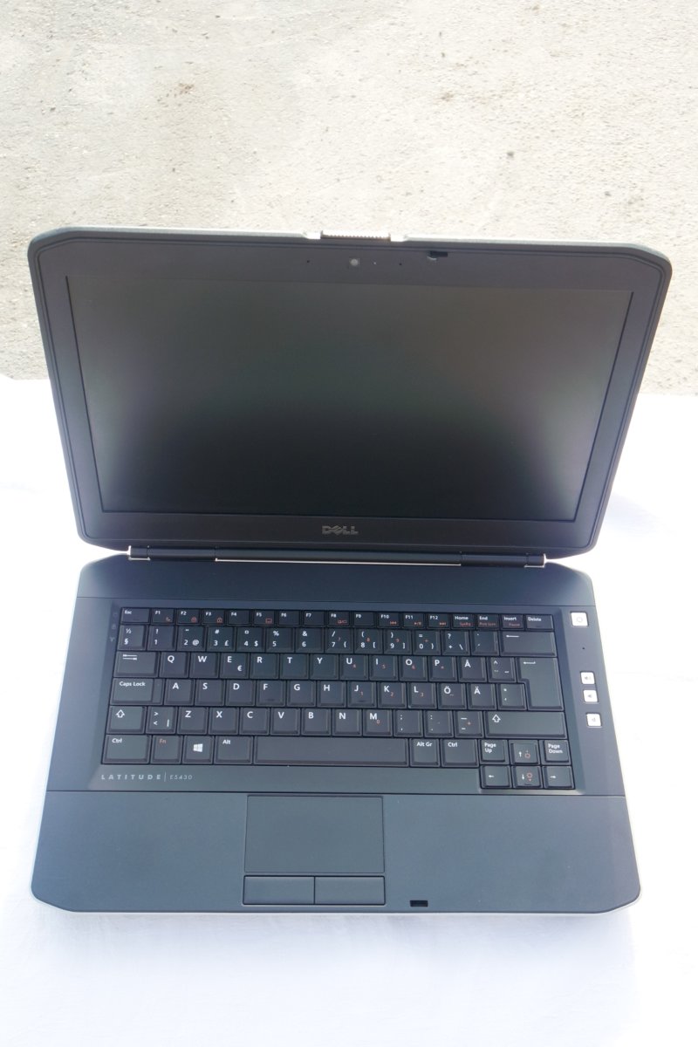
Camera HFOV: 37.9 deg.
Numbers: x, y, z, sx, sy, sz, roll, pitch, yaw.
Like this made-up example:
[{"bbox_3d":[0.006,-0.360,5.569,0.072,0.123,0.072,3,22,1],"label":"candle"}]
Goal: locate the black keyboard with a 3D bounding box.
[{"bbox_3d":[-0.006,0.108,0.644,0.287,0.006,0.119,1,57,-3],"label":"black keyboard"}]

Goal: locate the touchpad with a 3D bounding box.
[{"bbox_3d":[-0.020,0.182,0.597,0.081,0.002,0.045,1,57,-3],"label":"touchpad"}]

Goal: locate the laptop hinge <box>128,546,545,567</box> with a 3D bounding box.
[{"bbox_3d":[-0.007,0.023,0.699,0.283,0.010,0.011,1,57,-3],"label":"laptop hinge"}]

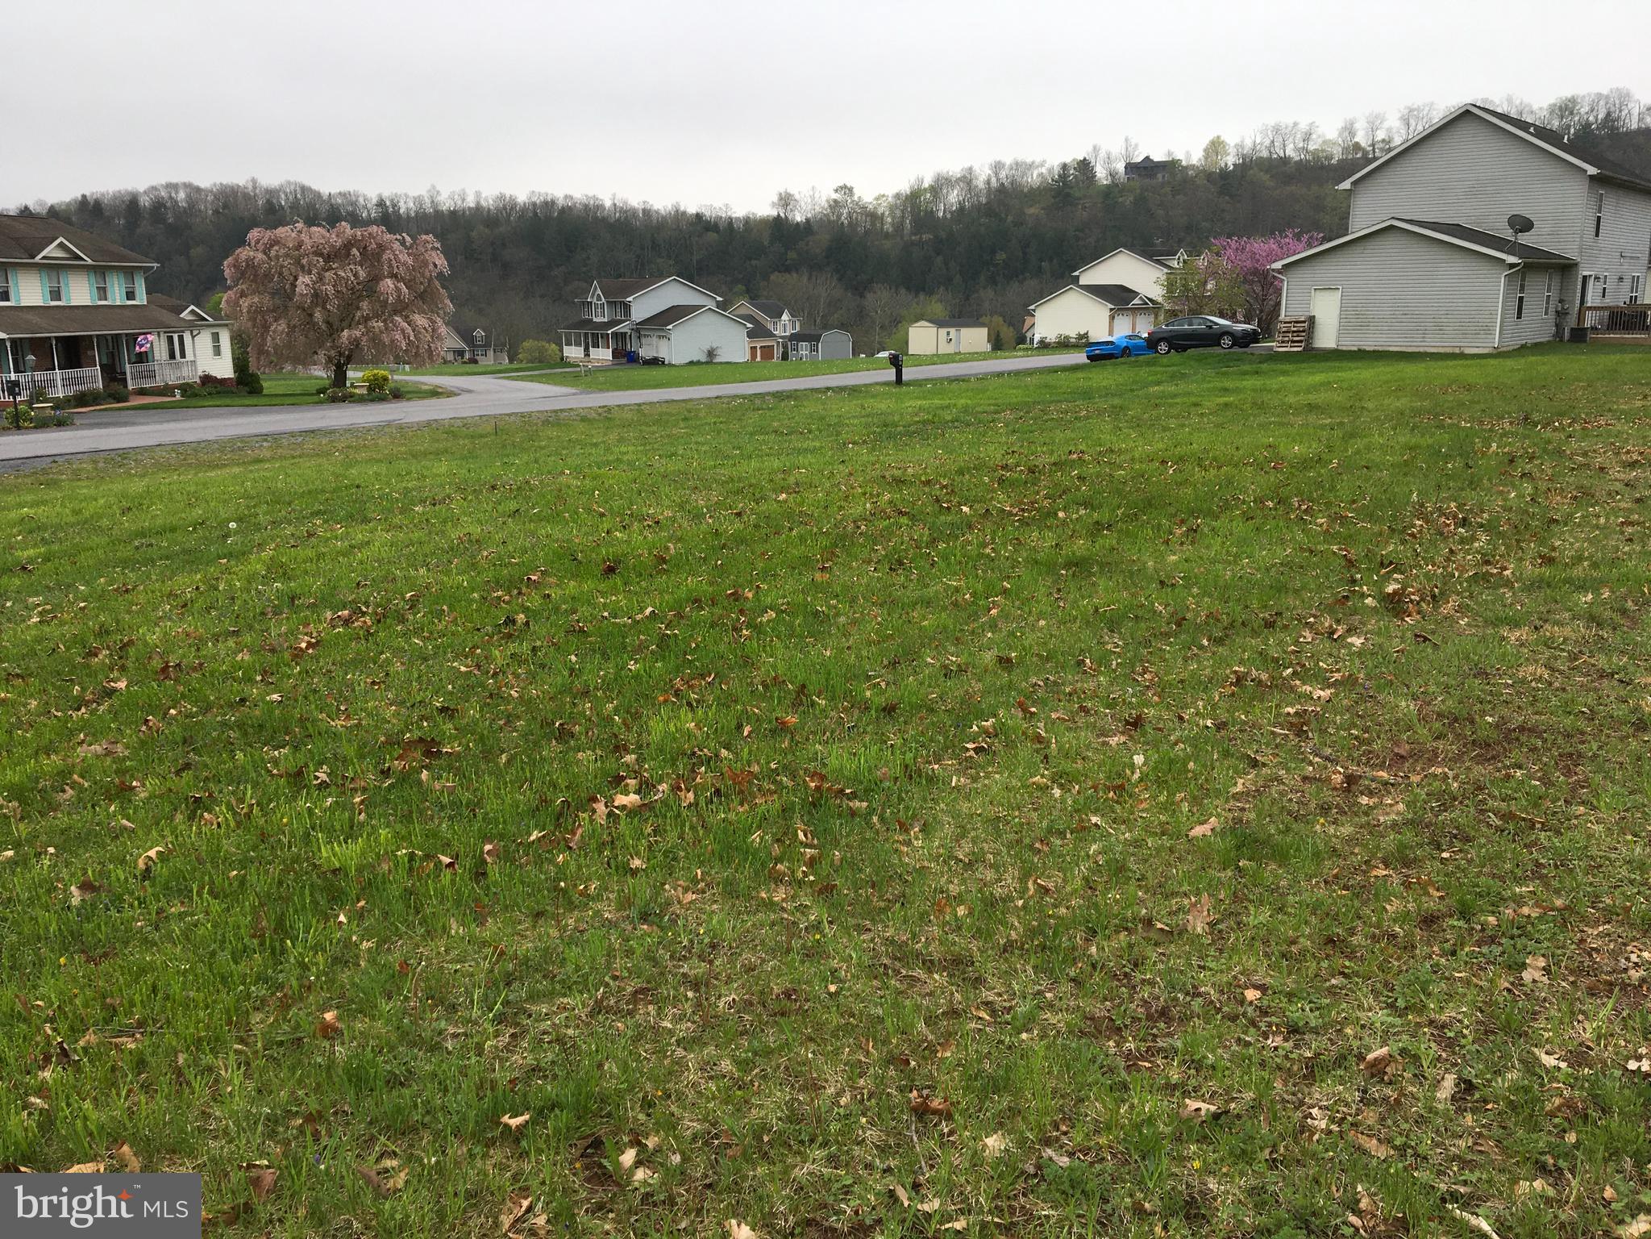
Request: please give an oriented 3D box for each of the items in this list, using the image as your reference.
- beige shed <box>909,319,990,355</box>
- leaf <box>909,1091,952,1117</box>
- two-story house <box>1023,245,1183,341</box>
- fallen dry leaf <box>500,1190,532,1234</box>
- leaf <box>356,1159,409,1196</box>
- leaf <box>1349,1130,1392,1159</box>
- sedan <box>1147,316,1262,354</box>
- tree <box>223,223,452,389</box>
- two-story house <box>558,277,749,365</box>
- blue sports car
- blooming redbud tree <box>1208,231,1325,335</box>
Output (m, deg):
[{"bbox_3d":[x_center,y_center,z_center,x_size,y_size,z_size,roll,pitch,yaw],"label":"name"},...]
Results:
[{"bbox_3d":[12.125,-27.708,135.585,7.100,3.100,3.700,-12,17,-41],"label":"beige shed"},{"bbox_3d":[0.211,0.971,2.773,0.085,0.030,0.060,-2,12,4],"label":"leaf"},{"bbox_3d":[25.246,-26.445,113.315,9.196,7.583,17.749,11,17,41],"label":"two-story house"},{"bbox_3d":[-0.557,1.067,2.491,0.050,0.025,0.100,0,12,14],"label":"fallen dry leaf"},{"bbox_3d":[-0.839,1.055,2.615,0.090,0.030,0.075,-6,12,-16],"label":"leaf"},{"bbox_3d":[1.014,0.975,2.571,0.050,0.025,0.100,-12,15,-39],"label":"leaf"},{"bbox_3d":[15.380,-11.639,56.343,4.650,1.460,1.820,3,13,39],"label":"sedan"},{"bbox_3d":[-20.849,-13.465,59.534,9.200,6.947,9.000,-5,14,-18],"label":"tree"},{"bbox_3d":[-15.438,-27.009,124.396,10.782,7.314,18.432,-9,15,-31],"label":"two-story house"},{"bbox_3d":[15.096,-13.849,70.377,1.920,1.340,4.780,9,16,37],"label":"blue sports car"},{"bbox_3d":[22.877,-17.273,71.466,6.100,5.436,6.000,3,14,17],"label":"blooming redbud tree"}]

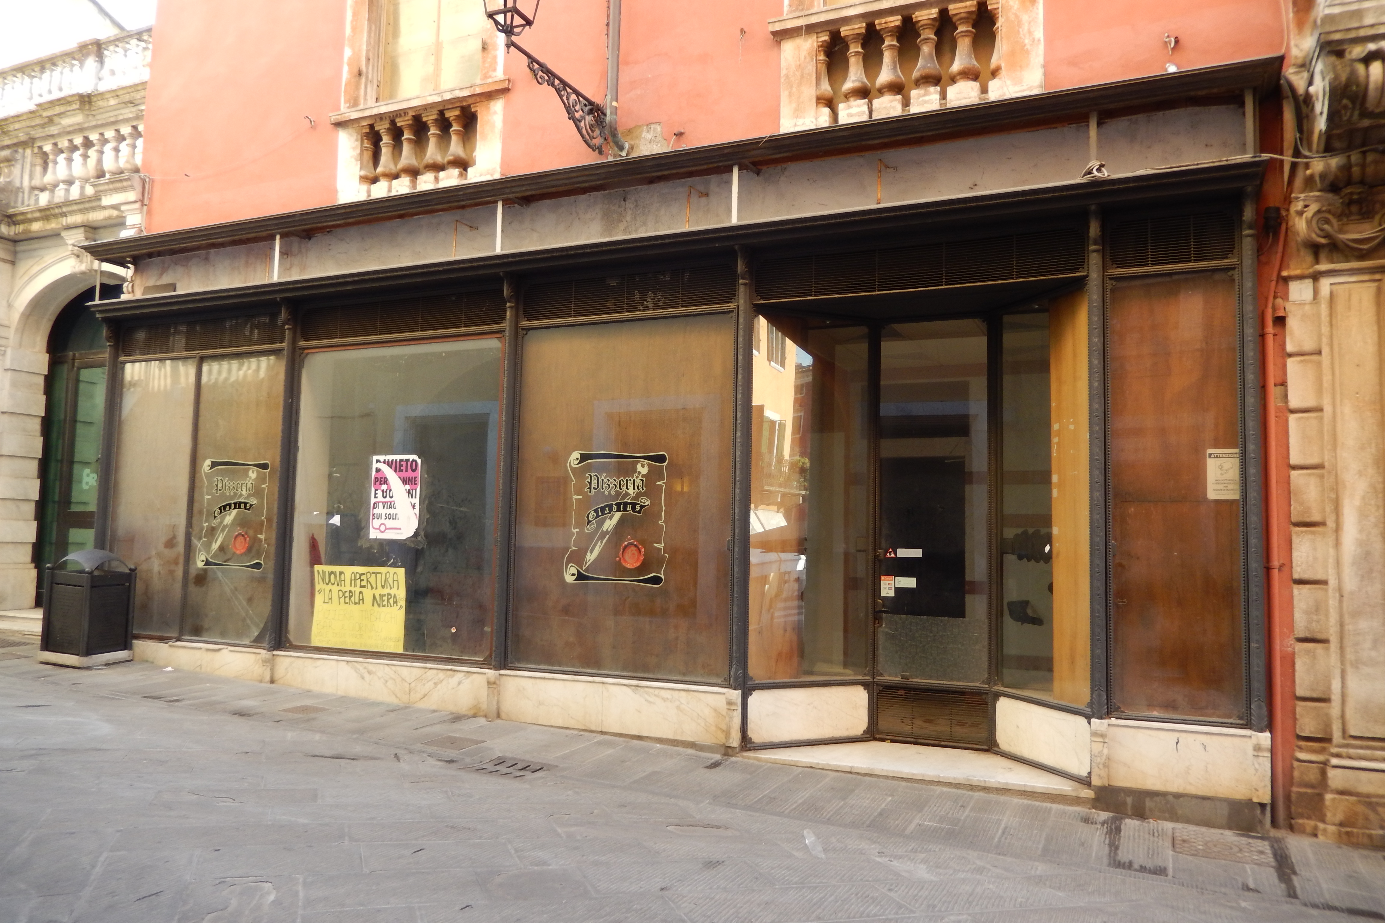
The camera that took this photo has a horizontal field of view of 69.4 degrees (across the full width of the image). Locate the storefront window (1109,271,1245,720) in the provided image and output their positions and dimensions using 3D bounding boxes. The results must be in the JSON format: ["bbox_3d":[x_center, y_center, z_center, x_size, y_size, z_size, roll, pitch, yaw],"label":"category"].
[{"bbox_3d":[2.893,0.181,6.007,0.721,2.720,0.071,-1,-5,25],"label":"storefront window"}]

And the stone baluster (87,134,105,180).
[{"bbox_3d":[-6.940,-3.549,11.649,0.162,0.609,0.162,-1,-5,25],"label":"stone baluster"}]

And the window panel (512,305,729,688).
[{"bbox_3d":[-0.564,0.253,7.593,1.868,2.690,0.071,-1,-5,25],"label":"window panel"}]

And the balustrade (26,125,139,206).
[{"bbox_3d":[-7.015,-3.457,11.676,2.182,0.792,0.264,-1,-5,25],"label":"balustrade"}]

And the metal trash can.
[{"bbox_3d":[-5.676,1.358,9.411,0.558,1.066,0.558,0,-5,17],"label":"metal trash can"}]

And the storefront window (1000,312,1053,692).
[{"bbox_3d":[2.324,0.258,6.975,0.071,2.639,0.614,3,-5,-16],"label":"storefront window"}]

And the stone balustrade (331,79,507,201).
[{"bbox_3d":[-2.492,-2.828,9.097,2.030,0.863,0.264,-1,-5,25],"label":"stone balustrade"}]

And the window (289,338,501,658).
[{"bbox_3d":[-2.547,0.295,8.503,2.192,2.659,0.071,-1,-5,25],"label":"window"}]

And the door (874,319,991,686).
[{"bbox_3d":[1.793,0.287,7.468,0.822,2.710,0.071,-1,-5,25],"label":"door"}]

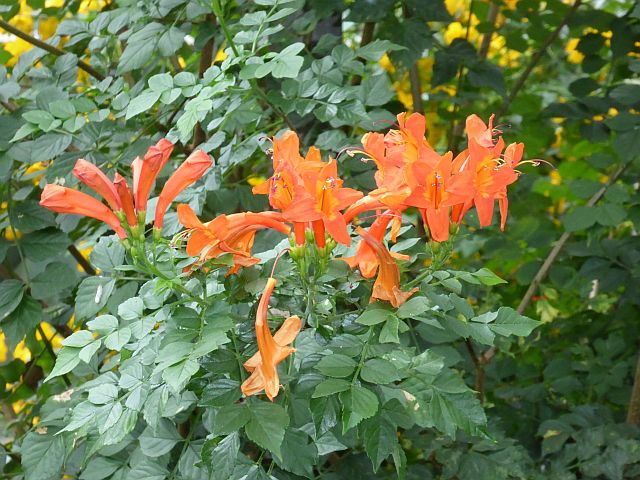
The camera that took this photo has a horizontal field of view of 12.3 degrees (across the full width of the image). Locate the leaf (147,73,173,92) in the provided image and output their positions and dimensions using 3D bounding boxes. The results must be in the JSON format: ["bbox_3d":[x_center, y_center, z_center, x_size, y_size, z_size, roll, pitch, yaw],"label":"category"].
[{"bbox_3d":[-0.081,-0.080,1.500,0.013,0.004,0.012,25,51,6],"label":"leaf"}]

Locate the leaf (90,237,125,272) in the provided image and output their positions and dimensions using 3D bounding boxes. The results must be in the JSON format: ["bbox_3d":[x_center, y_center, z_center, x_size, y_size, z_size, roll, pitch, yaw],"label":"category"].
[{"bbox_3d":[-0.115,0.008,1.600,0.018,0.020,0.010,-12,-17,-4],"label":"leaf"}]

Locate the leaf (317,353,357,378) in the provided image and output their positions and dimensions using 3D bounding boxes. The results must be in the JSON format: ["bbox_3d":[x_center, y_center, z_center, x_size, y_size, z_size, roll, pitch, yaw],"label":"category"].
[{"bbox_3d":[0.009,0.072,1.690,0.025,0.016,0.005,-2,-33,2],"label":"leaf"}]

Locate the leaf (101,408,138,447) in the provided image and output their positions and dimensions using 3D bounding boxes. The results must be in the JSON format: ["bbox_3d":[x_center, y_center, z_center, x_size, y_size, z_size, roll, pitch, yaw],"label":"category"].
[{"bbox_3d":[-0.106,0.100,1.570,0.017,0.028,0.007,36,-17,30],"label":"leaf"}]

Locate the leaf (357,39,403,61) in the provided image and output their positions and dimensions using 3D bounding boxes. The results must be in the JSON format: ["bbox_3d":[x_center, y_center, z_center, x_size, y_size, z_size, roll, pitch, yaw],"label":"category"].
[{"bbox_3d":[0.036,-0.116,1.800,0.028,0.014,0.011,-5,-33,-3],"label":"leaf"}]

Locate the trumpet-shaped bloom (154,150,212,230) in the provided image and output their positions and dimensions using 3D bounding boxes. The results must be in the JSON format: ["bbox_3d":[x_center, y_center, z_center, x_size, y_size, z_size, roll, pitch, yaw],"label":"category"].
[{"bbox_3d":[-0.072,-0.026,1.550,0.017,0.049,0.011,35,6,0],"label":"trumpet-shaped bloom"}]

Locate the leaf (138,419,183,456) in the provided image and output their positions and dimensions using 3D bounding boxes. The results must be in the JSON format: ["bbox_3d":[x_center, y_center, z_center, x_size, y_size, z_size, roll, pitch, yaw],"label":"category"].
[{"bbox_3d":[-0.086,0.107,1.600,0.024,0.021,0.010,0,-20,0],"label":"leaf"}]

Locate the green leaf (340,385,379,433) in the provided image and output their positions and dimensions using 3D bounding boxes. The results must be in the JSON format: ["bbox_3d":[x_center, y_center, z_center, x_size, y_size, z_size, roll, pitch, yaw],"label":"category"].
[{"bbox_3d":[0.021,0.097,1.680,0.023,0.032,0.006,8,-30,1],"label":"green leaf"}]

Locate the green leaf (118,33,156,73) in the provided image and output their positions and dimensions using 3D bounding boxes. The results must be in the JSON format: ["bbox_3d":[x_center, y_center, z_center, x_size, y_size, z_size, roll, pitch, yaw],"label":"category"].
[{"bbox_3d":[-0.108,-0.111,1.750,0.017,0.030,0.011,38,-15,20],"label":"green leaf"}]

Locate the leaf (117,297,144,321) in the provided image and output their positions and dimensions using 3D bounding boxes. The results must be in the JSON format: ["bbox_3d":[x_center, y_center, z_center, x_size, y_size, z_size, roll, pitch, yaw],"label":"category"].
[{"bbox_3d":[-0.106,0.039,1.681,0.017,0.003,0.016,17,59,25],"label":"leaf"}]

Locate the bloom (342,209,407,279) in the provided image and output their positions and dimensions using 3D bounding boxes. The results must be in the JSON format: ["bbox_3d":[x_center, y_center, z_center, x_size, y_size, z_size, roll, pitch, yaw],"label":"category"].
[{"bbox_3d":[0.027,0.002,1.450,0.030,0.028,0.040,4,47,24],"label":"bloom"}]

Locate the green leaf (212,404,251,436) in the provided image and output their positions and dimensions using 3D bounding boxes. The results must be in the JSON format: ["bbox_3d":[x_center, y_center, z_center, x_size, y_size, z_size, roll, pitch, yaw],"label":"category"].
[{"bbox_3d":[-0.051,0.103,1.700,0.027,0.005,0.018,-40,63,-16],"label":"green leaf"}]

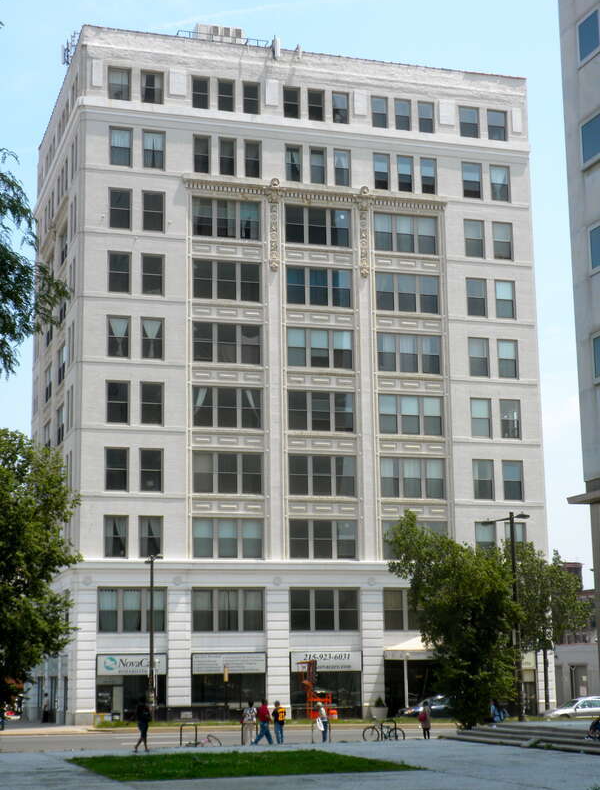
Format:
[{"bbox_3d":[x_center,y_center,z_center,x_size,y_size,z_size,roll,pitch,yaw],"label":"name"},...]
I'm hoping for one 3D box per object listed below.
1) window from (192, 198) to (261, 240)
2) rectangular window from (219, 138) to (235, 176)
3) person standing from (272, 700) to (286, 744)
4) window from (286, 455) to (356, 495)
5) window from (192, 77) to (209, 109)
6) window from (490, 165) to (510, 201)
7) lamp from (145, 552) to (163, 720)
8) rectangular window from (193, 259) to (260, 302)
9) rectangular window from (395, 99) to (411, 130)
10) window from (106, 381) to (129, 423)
[{"bbox_3d":[-4.474,-10.830,85.153,4.278,2.498,0.150,3,-12,-17],"label":"window"},{"bbox_3d":[-4.356,-14.411,83.913,1.060,2.366,0.200,3,-11,-17],"label":"rectangular window"},{"bbox_3d":[-0.840,13.475,56.966,0.520,1.740,0.380,7,-14,-37],"label":"person standing"},{"bbox_3d":[1.382,4.975,85.577,4.359,2.522,0.250,3,-12,-17],"label":"window"},{"bbox_3d":[-6.336,-19.268,88.605,1.123,2.142,0.200,3,-11,-17],"label":"window"},{"bbox_3d":[12.912,-13.598,89.290,1.342,2.379,0.200,3,-11,-17],"label":"window"},{"bbox_3d":[-7.610,12.653,72.351,0.350,8.699,3.000,3,-11,-17],"label":"lamp"},{"bbox_3d":[-4.592,-7.131,86.782,4.425,2.519,0.200,3,-11,-17],"label":"rectangular window"},{"bbox_3d":[6.824,-18.536,92.004,1.141,2.186,0.250,3,-12,-17],"label":"rectangular window"},{"bbox_3d":[-10.583,0.446,80.894,1.343,2.530,0.150,3,-12,-17],"label":"window"}]

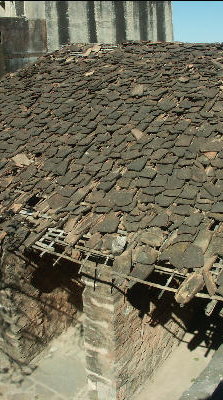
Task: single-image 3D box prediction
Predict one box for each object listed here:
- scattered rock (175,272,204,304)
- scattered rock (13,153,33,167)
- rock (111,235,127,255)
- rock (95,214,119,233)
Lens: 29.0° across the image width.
[{"bbox_3d":[0.969,1.100,5.358,0.180,0.110,0.430,22,56,36],"label":"scattered rock"},{"bbox_3d":[-1.724,-0.785,8.354,0.240,0.060,0.420,-34,44,-15],"label":"scattered rock"},{"bbox_3d":[0.114,0.634,6.141,0.190,0.150,0.250,11,50,30],"label":"rock"},{"bbox_3d":[-0.061,0.358,6.572,0.280,0.050,0.340,3,47,23],"label":"rock"}]

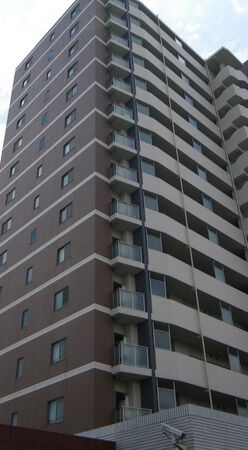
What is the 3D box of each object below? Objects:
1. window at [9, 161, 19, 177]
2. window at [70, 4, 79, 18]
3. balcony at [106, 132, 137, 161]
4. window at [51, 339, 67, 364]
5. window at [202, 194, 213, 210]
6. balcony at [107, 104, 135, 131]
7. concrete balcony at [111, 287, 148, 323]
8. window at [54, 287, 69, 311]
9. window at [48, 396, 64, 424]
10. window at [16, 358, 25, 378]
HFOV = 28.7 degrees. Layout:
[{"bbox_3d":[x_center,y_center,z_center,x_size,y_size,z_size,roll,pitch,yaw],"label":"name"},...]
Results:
[{"bbox_3d":[-8.907,-4.564,39.681,0.150,1.070,1.100,29,-47,-35],"label":"window"},{"bbox_3d":[-4.426,-19.531,44.351,0.120,1.080,1.160,29,-47,-35],"label":"window"},{"bbox_3d":[-0.251,-5.253,32.447,1.750,1.390,1.420,29,-47,-35],"label":"balcony"},{"bbox_3d":[-3.245,6.315,24.105,0.160,1.119,1.189,29,-47,-35],"label":"window"},{"bbox_3d":[5.931,-1.631,34.981,1.100,1.200,0.150,29,-47,-35],"label":"window"},{"bbox_3d":[-0.213,-7.586,34.117,1.730,1.450,0.900,17,-40,-24],"label":"balcony"},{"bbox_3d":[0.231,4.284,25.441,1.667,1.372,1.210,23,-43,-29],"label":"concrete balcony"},{"bbox_3d":[-3.328,3.991,25.862,0.160,1.119,1.189,29,-47,-35],"label":"window"},{"bbox_3d":[-3.209,8.888,23.219,0.120,1.070,1.190,29,-47,-35],"label":"window"},{"bbox_3d":[-5.728,7.945,27.012,0.120,1.020,0.630,29,-47,-35],"label":"window"}]

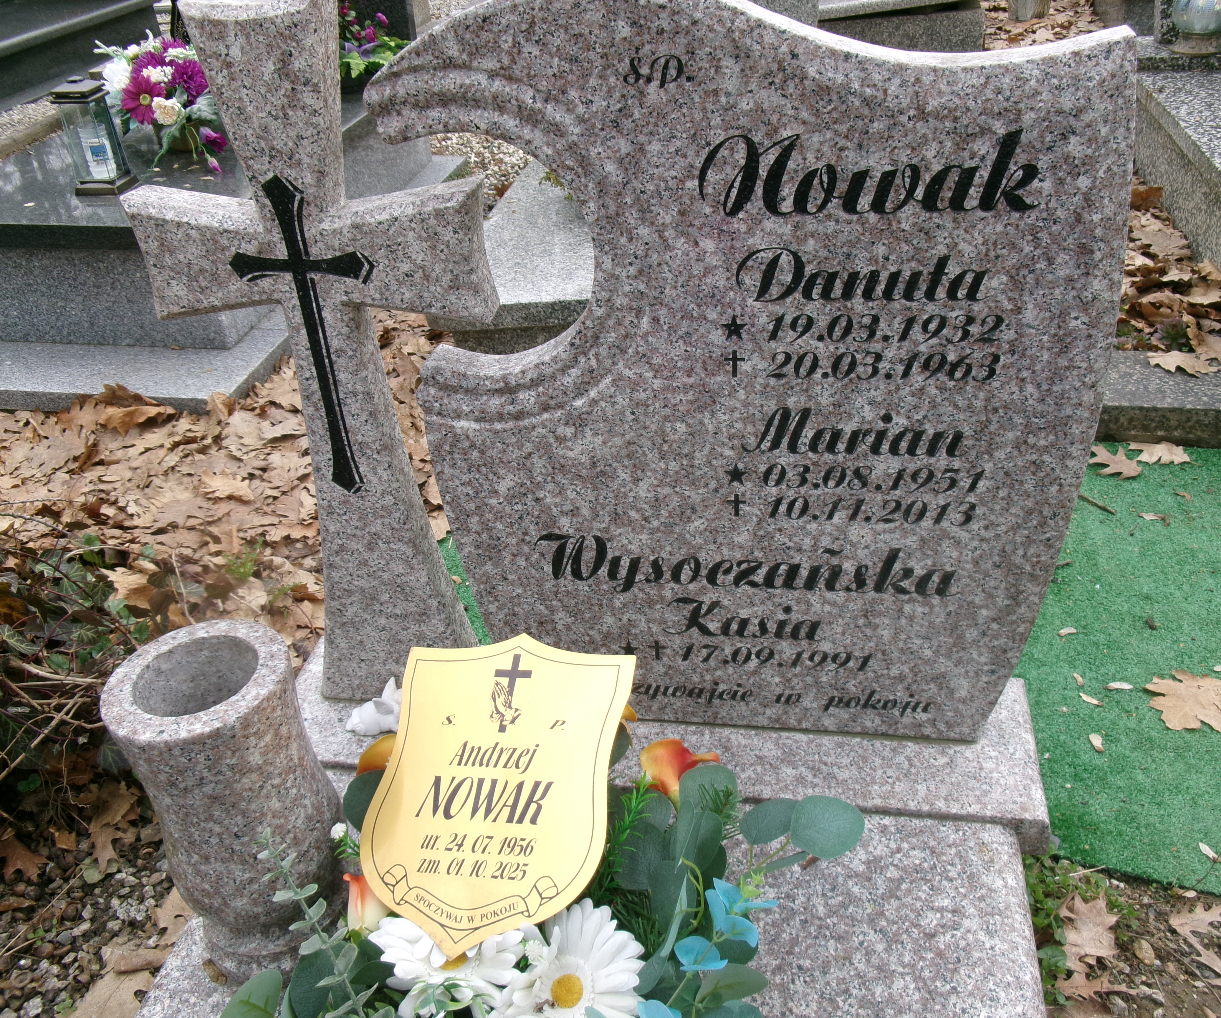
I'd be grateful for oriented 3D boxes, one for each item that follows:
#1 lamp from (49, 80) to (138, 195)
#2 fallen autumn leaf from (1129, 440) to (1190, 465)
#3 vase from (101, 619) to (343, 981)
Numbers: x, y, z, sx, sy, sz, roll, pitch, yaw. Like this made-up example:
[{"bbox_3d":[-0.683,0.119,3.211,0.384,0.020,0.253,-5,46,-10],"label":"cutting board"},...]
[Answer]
[{"bbox_3d":[-1.317,-0.949,2.783,0.117,0.276,0.108,3,34,11],"label":"lamp"},{"bbox_3d":[1.109,-0.114,2.223,0.109,0.025,0.081,3,34,10],"label":"fallen autumn leaf"},{"bbox_3d":[-0.342,0.283,1.028,0.156,0.331,0.156,1,33,11],"label":"vase"}]

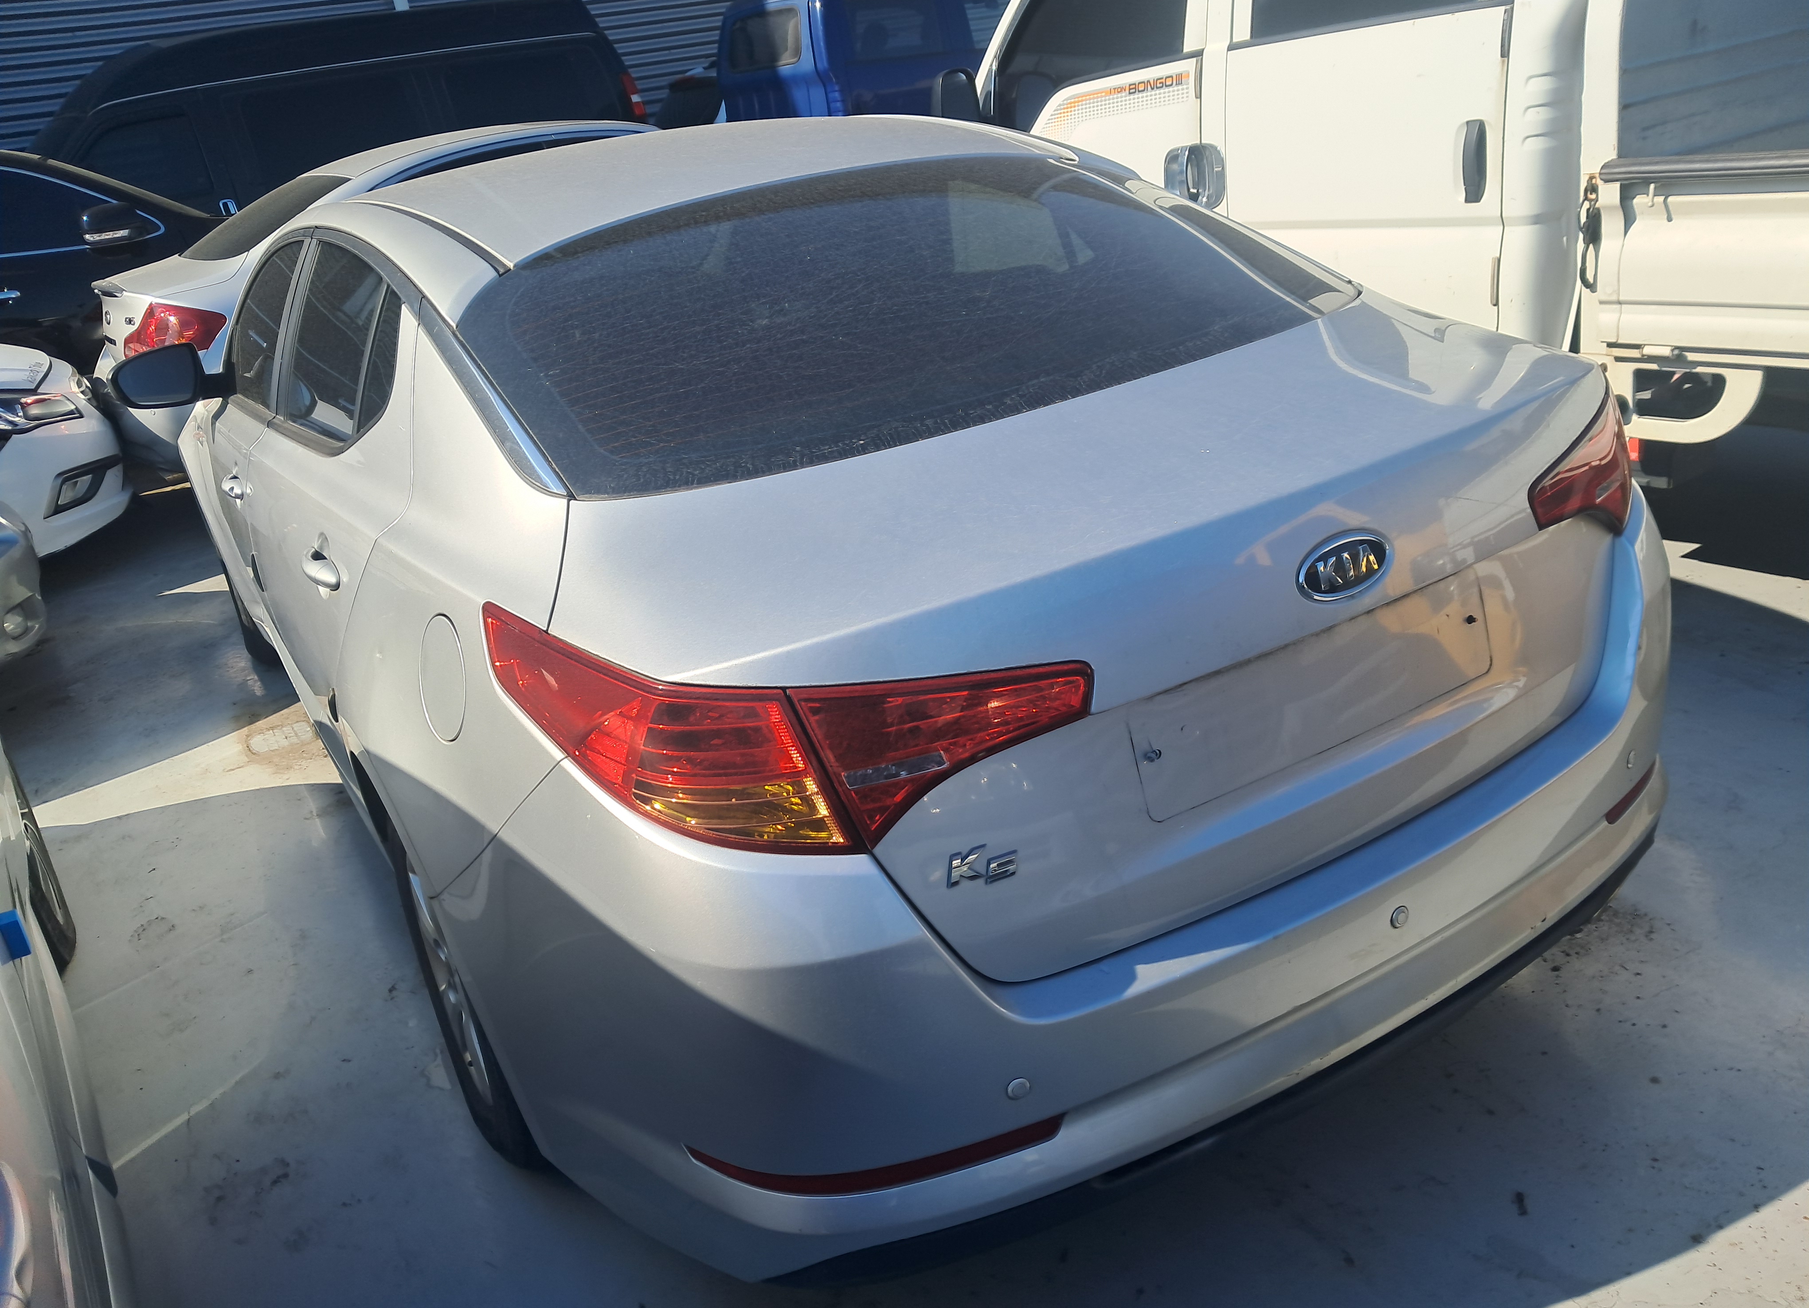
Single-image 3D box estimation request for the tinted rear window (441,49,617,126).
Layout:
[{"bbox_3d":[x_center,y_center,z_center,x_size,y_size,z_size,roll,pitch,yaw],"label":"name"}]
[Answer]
[{"bbox_3d":[-2.644,-3.947,10.060,1.220,0.570,0.050,-20,20,-27],"label":"tinted rear window"}]

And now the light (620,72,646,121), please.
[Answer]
[{"bbox_3d":[-2.336,-4.812,12.177,0.160,0.400,0.160,-25,28,-35],"label":"light"}]

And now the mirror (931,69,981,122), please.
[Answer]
[{"bbox_3d":[0.178,-1.912,4.927,0.160,0.270,0.105,-20,26,-26],"label":"mirror"}]

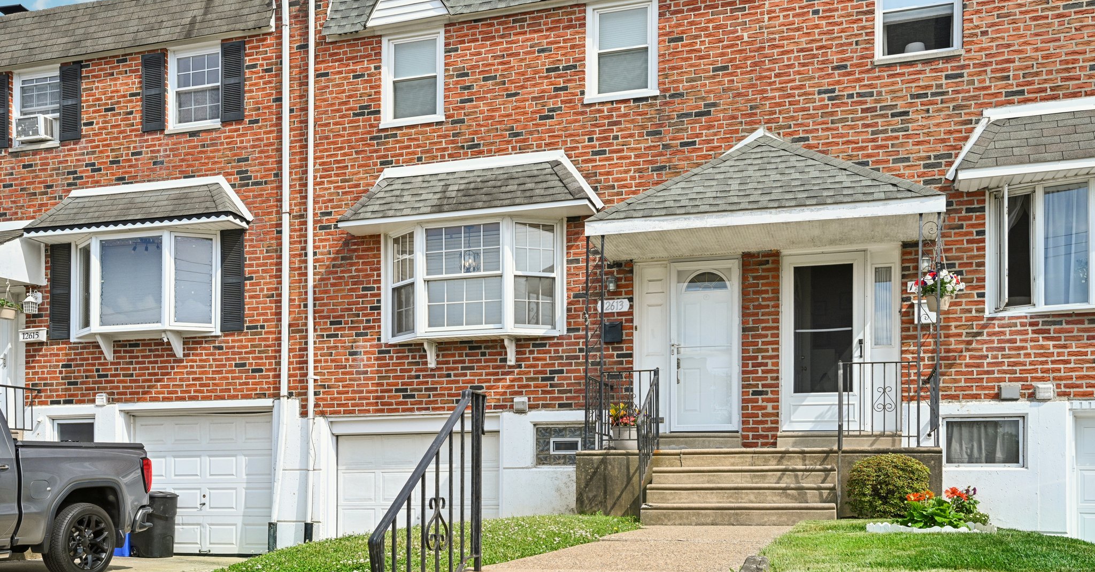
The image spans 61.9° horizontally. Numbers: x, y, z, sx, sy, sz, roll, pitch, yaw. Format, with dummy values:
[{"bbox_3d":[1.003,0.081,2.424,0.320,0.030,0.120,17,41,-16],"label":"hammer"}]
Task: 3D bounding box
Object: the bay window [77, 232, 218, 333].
[{"bbox_3d":[-5.796,-0.012,12.850,2.420,1.420,0.360,-1,-4,15],"label":"bay window"}]

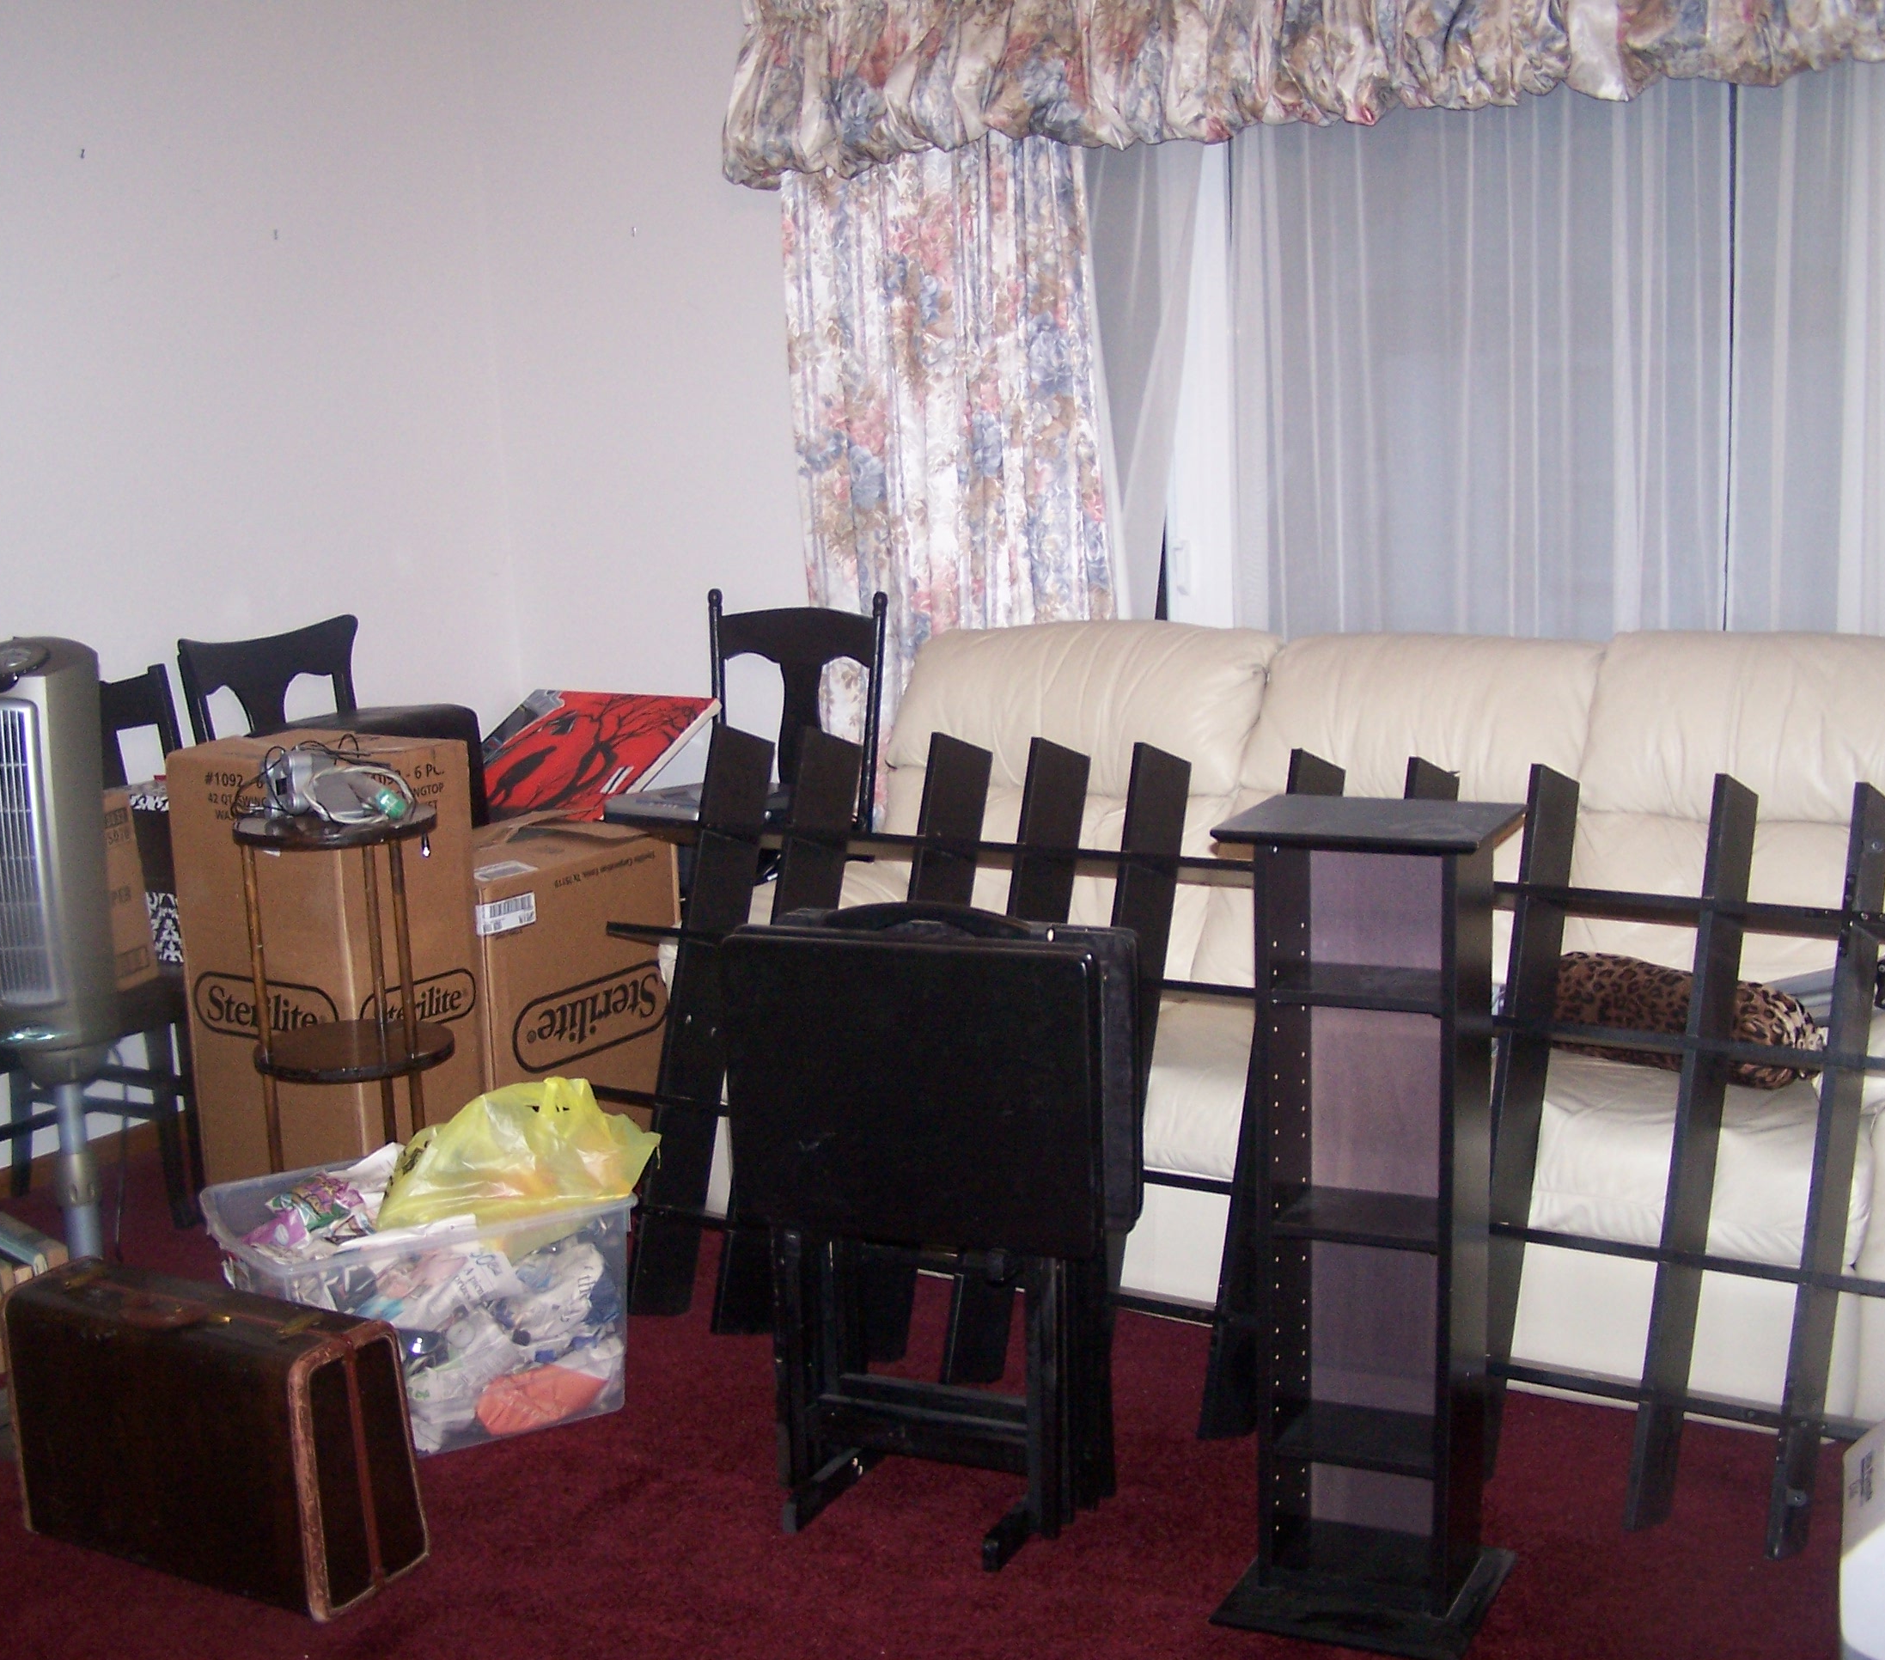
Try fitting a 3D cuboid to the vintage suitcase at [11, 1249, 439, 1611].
[{"bbox_3d":[-0.897,0.724,2.977,0.505,0.328,0.182,4,12,30],"label":"vintage suitcase"}]

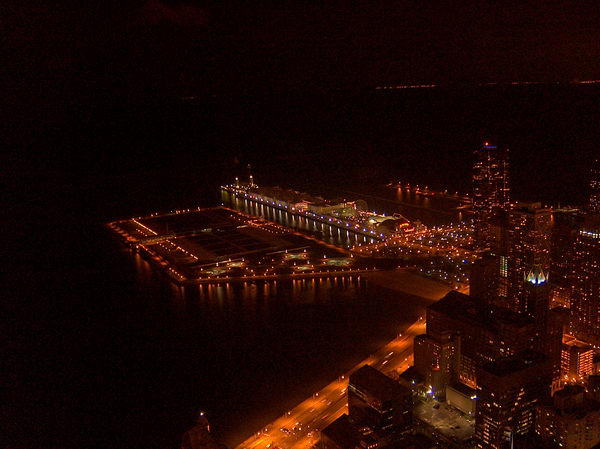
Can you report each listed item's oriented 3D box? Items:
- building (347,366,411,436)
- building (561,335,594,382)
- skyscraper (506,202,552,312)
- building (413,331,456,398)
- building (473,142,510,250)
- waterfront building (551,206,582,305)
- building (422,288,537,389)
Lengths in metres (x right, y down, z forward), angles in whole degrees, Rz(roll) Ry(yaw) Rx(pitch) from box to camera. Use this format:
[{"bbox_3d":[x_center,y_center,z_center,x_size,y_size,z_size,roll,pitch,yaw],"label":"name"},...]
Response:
[{"bbox_3d":[71.810,166.890,583.980,33.000,43.000,59.000,-9,14,-27],"label":"building"},{"bbox_3d":[282.490,141.040,656.440,26.000,44.000,19.000,-9,14,-28],"label":"building"},{"bbox_3d":[282.270,52.410,797.990,33.000,158.000,37.000,-9,14,-28],"label":"skyscraper"},{"bbox_3d":[142.180,141.930,668.510,34.000,50.000,35.000,-11,15,-35],"label":"building"},{"bbox_3d":[338.390,-42.490,1140.730,62.000,197.000,62.000,1,13,16],"label":"building"},{"bbox_3d":[373.340,41.240,904.490,37.000,127.000,34.000,-9,14,-28],"label":"waterfront building"},{"bbox_3d":[198.150,126.700,703.580,62.000,60.000,132.000,-9,14,-28],"label":"building"}]

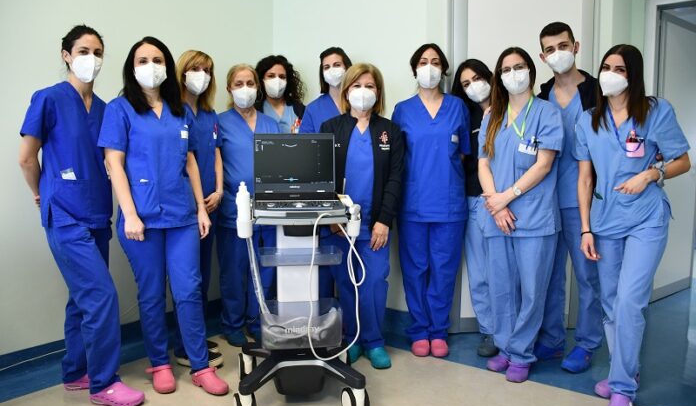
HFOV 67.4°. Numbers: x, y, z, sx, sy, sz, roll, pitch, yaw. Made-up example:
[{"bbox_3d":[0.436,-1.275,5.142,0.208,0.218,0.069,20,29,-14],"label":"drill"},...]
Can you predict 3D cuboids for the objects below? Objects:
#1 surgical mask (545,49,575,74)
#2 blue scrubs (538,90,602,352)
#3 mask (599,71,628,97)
[{"bbox_3d":[1.122,-0.751,2.770,0.148,0.117,0.088,-11,0,26],"label":"surgical mask"},{"bbox_3d":[1.127,0.096,2.668,0.460,1.350,0.320,3,6,25],"label":"blue scrubs"},{"bbox_3d":[1.121,-0.500,2.204,0.140,0.130,0.090,17,15,41],"label":"mask"}]

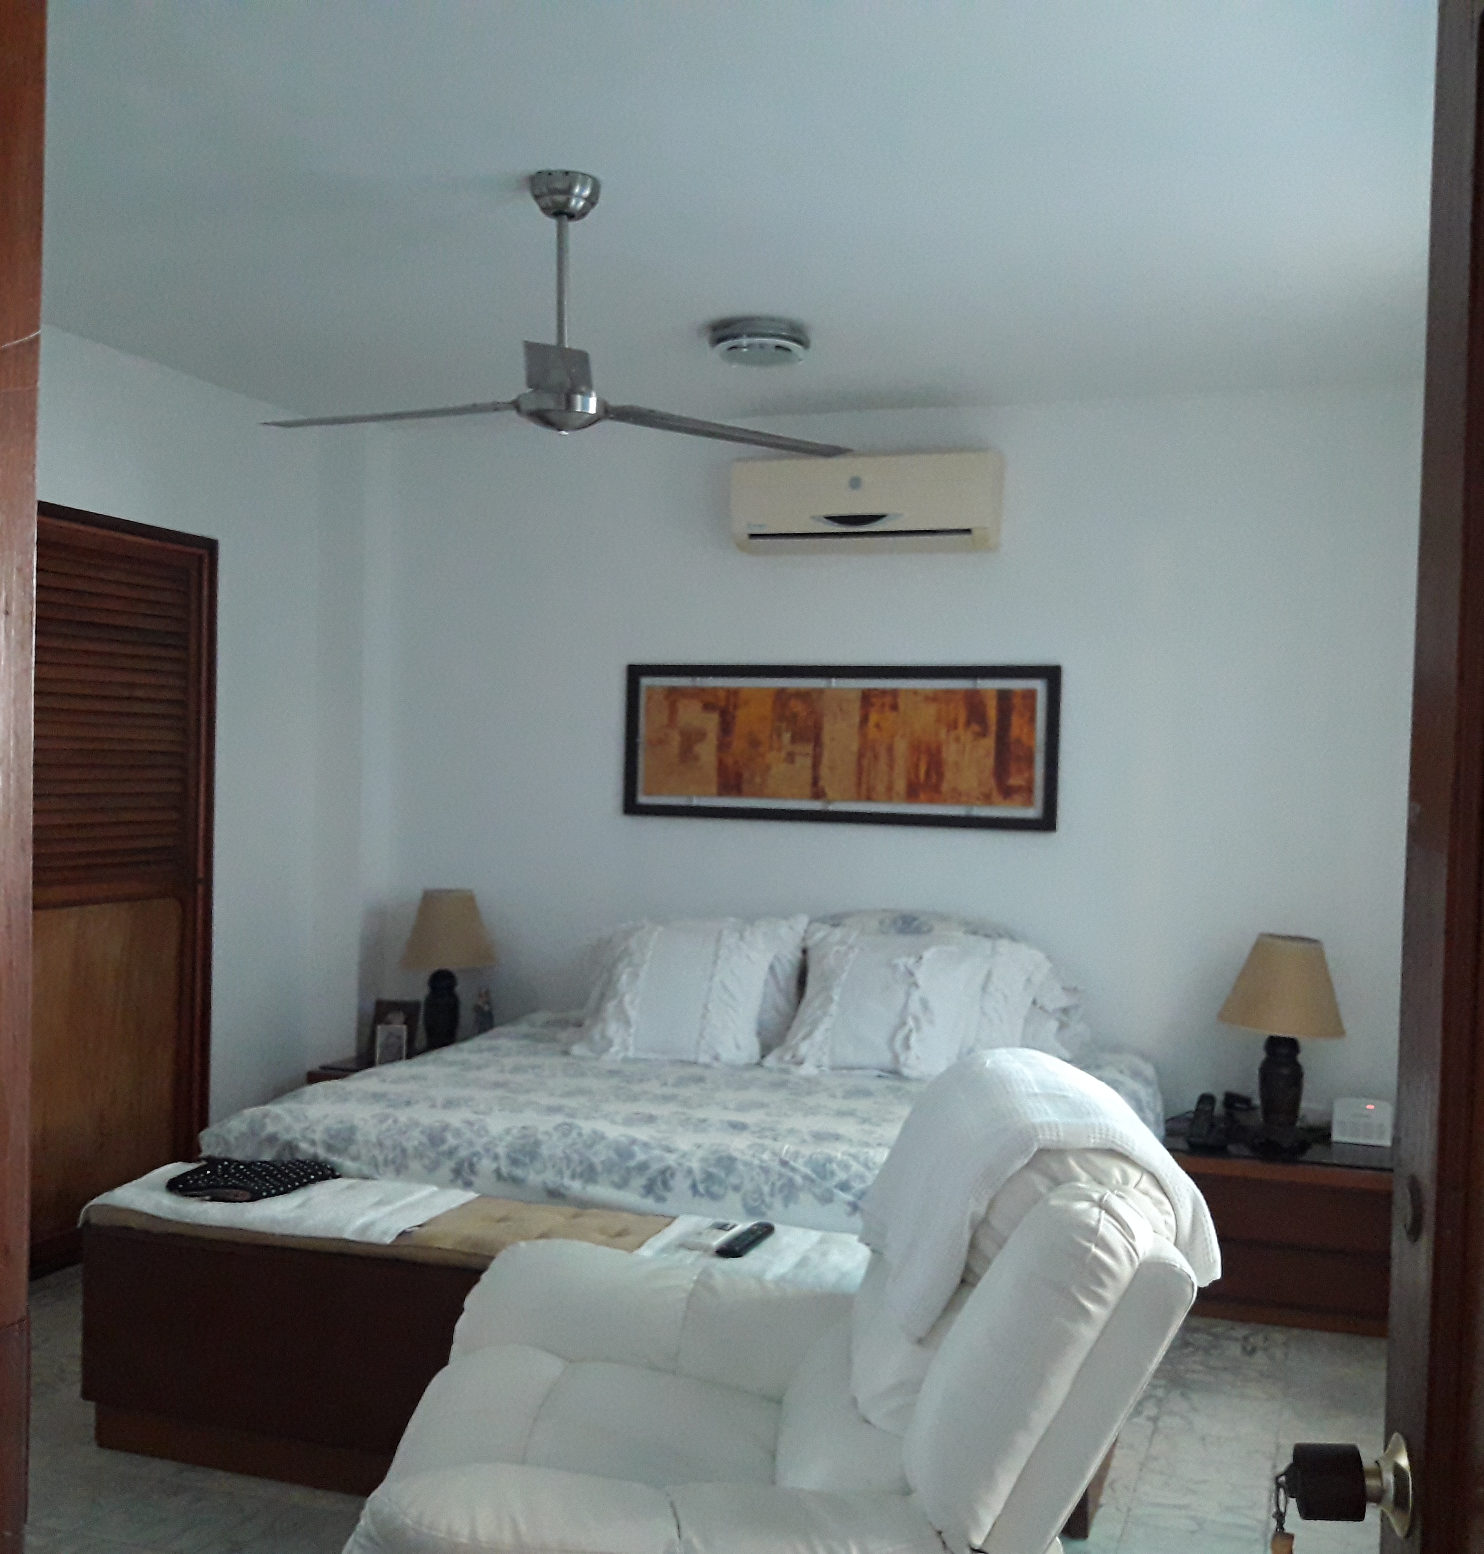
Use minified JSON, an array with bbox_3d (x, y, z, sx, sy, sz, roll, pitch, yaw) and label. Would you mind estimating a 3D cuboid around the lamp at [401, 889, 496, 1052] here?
[{"bbox_3d":[-0.938,0.644,5.317,0.318,0.564,0.318,2,1,17],"label":"lamp"}]

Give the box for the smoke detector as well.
[{"bbox_3d":[0.046,-1.082,4.165,0.251,0.066,0.251,1,1,0],"label":"smoke detector"}]

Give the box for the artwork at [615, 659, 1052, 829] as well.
[{"bbox_3d":[0.285,-0.100,5.144,1.357,0.480,0.030,2,1,17],"label":"artwork"}]

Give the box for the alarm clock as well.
[{"bbox_3d":[1.710,0.942,4.625,0.156,0.123,0.065,2,1,17],"label":"alarm clock"}]

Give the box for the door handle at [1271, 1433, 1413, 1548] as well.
[{"bbox_3d":[0.387,0.459,1.080,0.084,0.072,0.070,2,1,8],"label":"door handle"}]

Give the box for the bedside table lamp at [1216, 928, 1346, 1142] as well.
[{"bbox_3d":[1.475,0.717,4.579,0.327,0.564,0.327,2,1,17],"label":"bedside table lamp"}]

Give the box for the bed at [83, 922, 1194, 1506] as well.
[{"bbox_3d":[-0.032,0.888,4.108,2.025,0.969,2.225,2,1,17],"label":"bed"}]

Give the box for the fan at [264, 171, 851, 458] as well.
[{"bbox_3d":[-0.408,-0.870,3.102,1.200,0.465,1.200,2,1,17],"label":"fan"}]

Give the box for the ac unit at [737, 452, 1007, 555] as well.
[{"bbox_3d":[0.386,-0.803,5.015,0.817,0.282,0.200,2,1,17],"label":"ac unit"}]

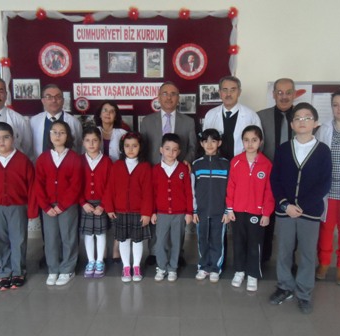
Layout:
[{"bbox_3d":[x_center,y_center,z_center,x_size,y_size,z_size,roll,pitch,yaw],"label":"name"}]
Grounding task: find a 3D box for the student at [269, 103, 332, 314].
[{"bbox_3d":[0.972,0.286,2.308,0.406,1.495,0.330,4,9,26],"label":"student"}]

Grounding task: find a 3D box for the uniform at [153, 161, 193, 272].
[{"bbox_3d":[0.026,0.418,2.653,0.335,0.981,0.220,0,7,1],"label":"uniform"}]

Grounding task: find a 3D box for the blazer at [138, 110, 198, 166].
[{"bbox_3d":[-0.011,-0.154,2.780,0.500,0.720,0.270,0,6,0],"label":"blazer"}]

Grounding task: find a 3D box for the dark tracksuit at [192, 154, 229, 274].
[{"bbox_3d":[0.343,0.407,2.646,0.299,1.055,0.220,1,7,4],"label":"dark tracksuit"}]

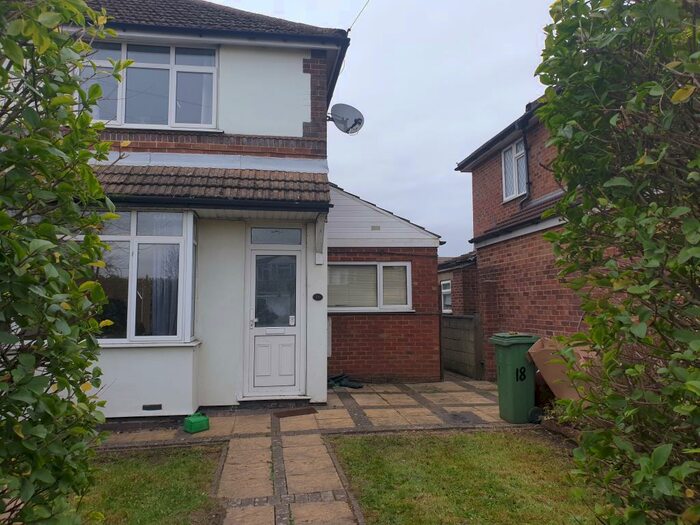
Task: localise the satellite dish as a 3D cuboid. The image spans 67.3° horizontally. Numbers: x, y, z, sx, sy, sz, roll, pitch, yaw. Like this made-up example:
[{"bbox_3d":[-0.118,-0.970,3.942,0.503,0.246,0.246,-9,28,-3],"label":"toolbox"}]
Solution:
[{"bbox_3d":[-0.037,-2.129,7.800,0.550,0.520,0.320,3,-18,-36],"label":"satellite dish"}]

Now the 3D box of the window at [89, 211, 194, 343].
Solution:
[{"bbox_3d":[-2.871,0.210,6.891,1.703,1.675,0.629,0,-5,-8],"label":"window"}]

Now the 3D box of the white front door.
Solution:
[{"bbox_3d":[-1.056,0.857,7.499,0.850,2.087,0.080,0,-5,-8],"label":"white front door"}]

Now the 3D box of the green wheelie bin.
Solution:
[{"bbox_3d":[2.041,1.373,6.397,0.530,1.030,0.475,1,-5,-10],"label":"green wheelie bin"}]

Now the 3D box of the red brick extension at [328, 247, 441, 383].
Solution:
[{"bbox_3d":[0.489,1.022,10.515,2.128,2.442,2.000,0,-5,-6],"label":"red brick extension"}]

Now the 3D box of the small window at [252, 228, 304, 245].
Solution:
[{"bbox_3d":[-1.058,-0.368,7.587,0.754,0.253,0.060,0,-5,-8],"label":"small window"}]

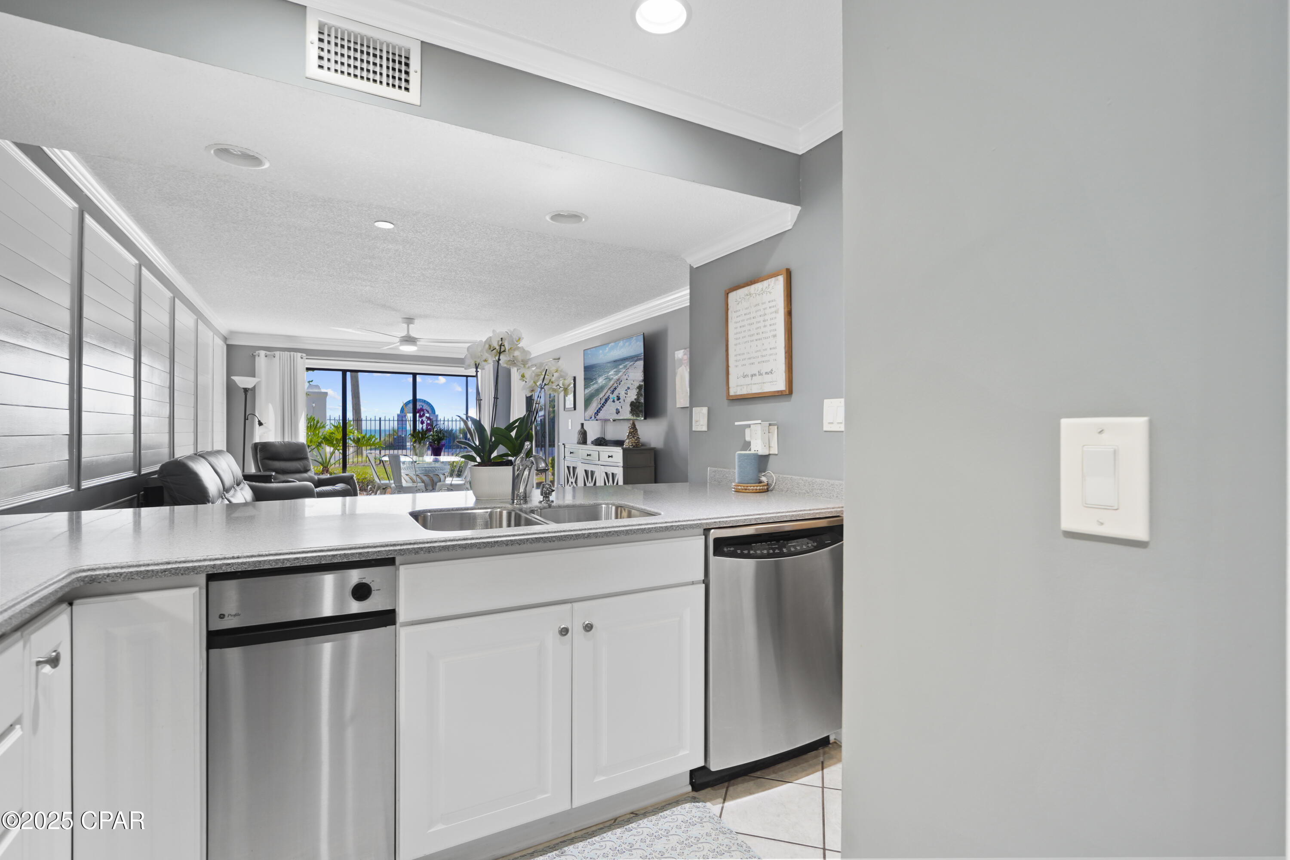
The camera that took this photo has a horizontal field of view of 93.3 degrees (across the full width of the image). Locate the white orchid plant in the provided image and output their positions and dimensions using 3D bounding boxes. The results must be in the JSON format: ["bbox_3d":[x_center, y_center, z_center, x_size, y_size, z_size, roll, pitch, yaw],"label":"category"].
[{"bbox_3d":[-0.529,-0.135,2.500,0.400,0.555,0.280,0,0,-29],"label":"white orchid plant"}]

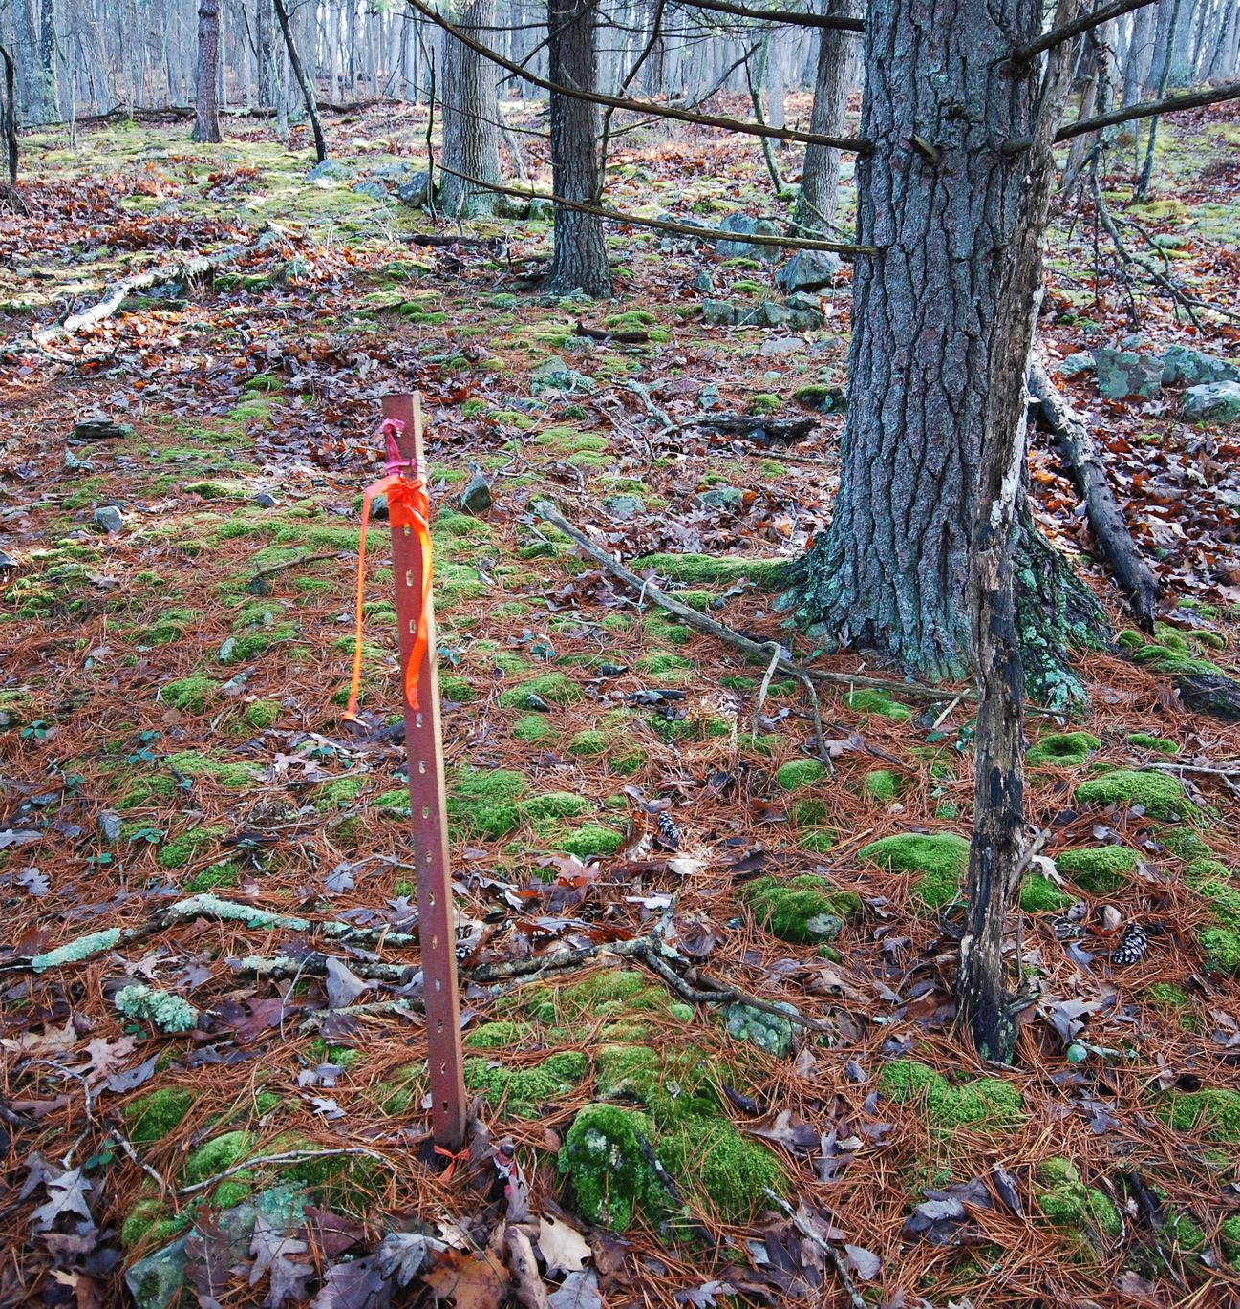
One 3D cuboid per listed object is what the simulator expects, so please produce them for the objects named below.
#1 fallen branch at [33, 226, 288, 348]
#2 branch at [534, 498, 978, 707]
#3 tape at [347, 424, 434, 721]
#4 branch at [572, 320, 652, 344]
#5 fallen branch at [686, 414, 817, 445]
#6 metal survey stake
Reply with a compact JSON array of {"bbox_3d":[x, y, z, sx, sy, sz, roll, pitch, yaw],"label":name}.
[{"bbox_3d":[-3.138,-2.860,8.825,0.563,0.261,3.865,1,29,8],"label":"fallen branch"},{"bbox_3d":[0.211,-0.192,3.685,0.288,0.090,1.921,-23,35,-33],"label":"branch"},{"bbox_3d":[-0.344,-0.124,1.785,0.125,0.445,0.065,2,11,10],"label":"tape"},{"bbox_3d":[-0.049,-1.807,6.785,0.450,0.075,0.081,10,31,23],"label":"branch"},{"bbox_3d":[0.561,-1.000,5.173,0.562,0.110,0.165,4,29,19],"label":"fallen branch"},{"bbox_3d":[-0.299,0.213,1.873,0.052,1.210,0.038,0,12,10],"label":"metal survey stake"}]

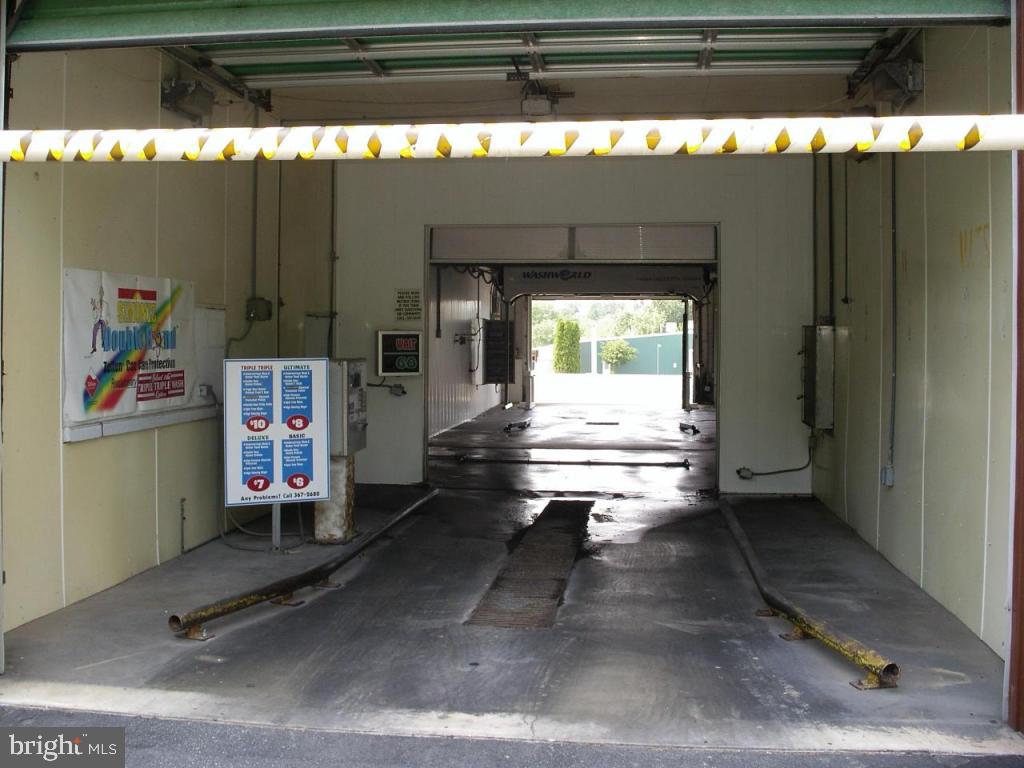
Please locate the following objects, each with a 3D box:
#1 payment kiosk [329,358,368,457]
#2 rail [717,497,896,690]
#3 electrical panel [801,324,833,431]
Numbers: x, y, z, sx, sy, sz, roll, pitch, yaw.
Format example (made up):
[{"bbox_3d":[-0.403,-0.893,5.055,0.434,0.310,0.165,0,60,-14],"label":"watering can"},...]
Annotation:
[{"bbox_3d":[-1.334,0.165,8.033,0.360,0.700,0.560,0,2,7],"label":"payment kiosk"},{"bbox_3d":[1.667,1.124,7.162,0.450,0.125,5.400,0,2,5],"label":"rail"},{"bbox_3d":[2.825,-0.072,9.868,0.165,0.920,0.860,0,2,7],"label":"electrical panel"}]

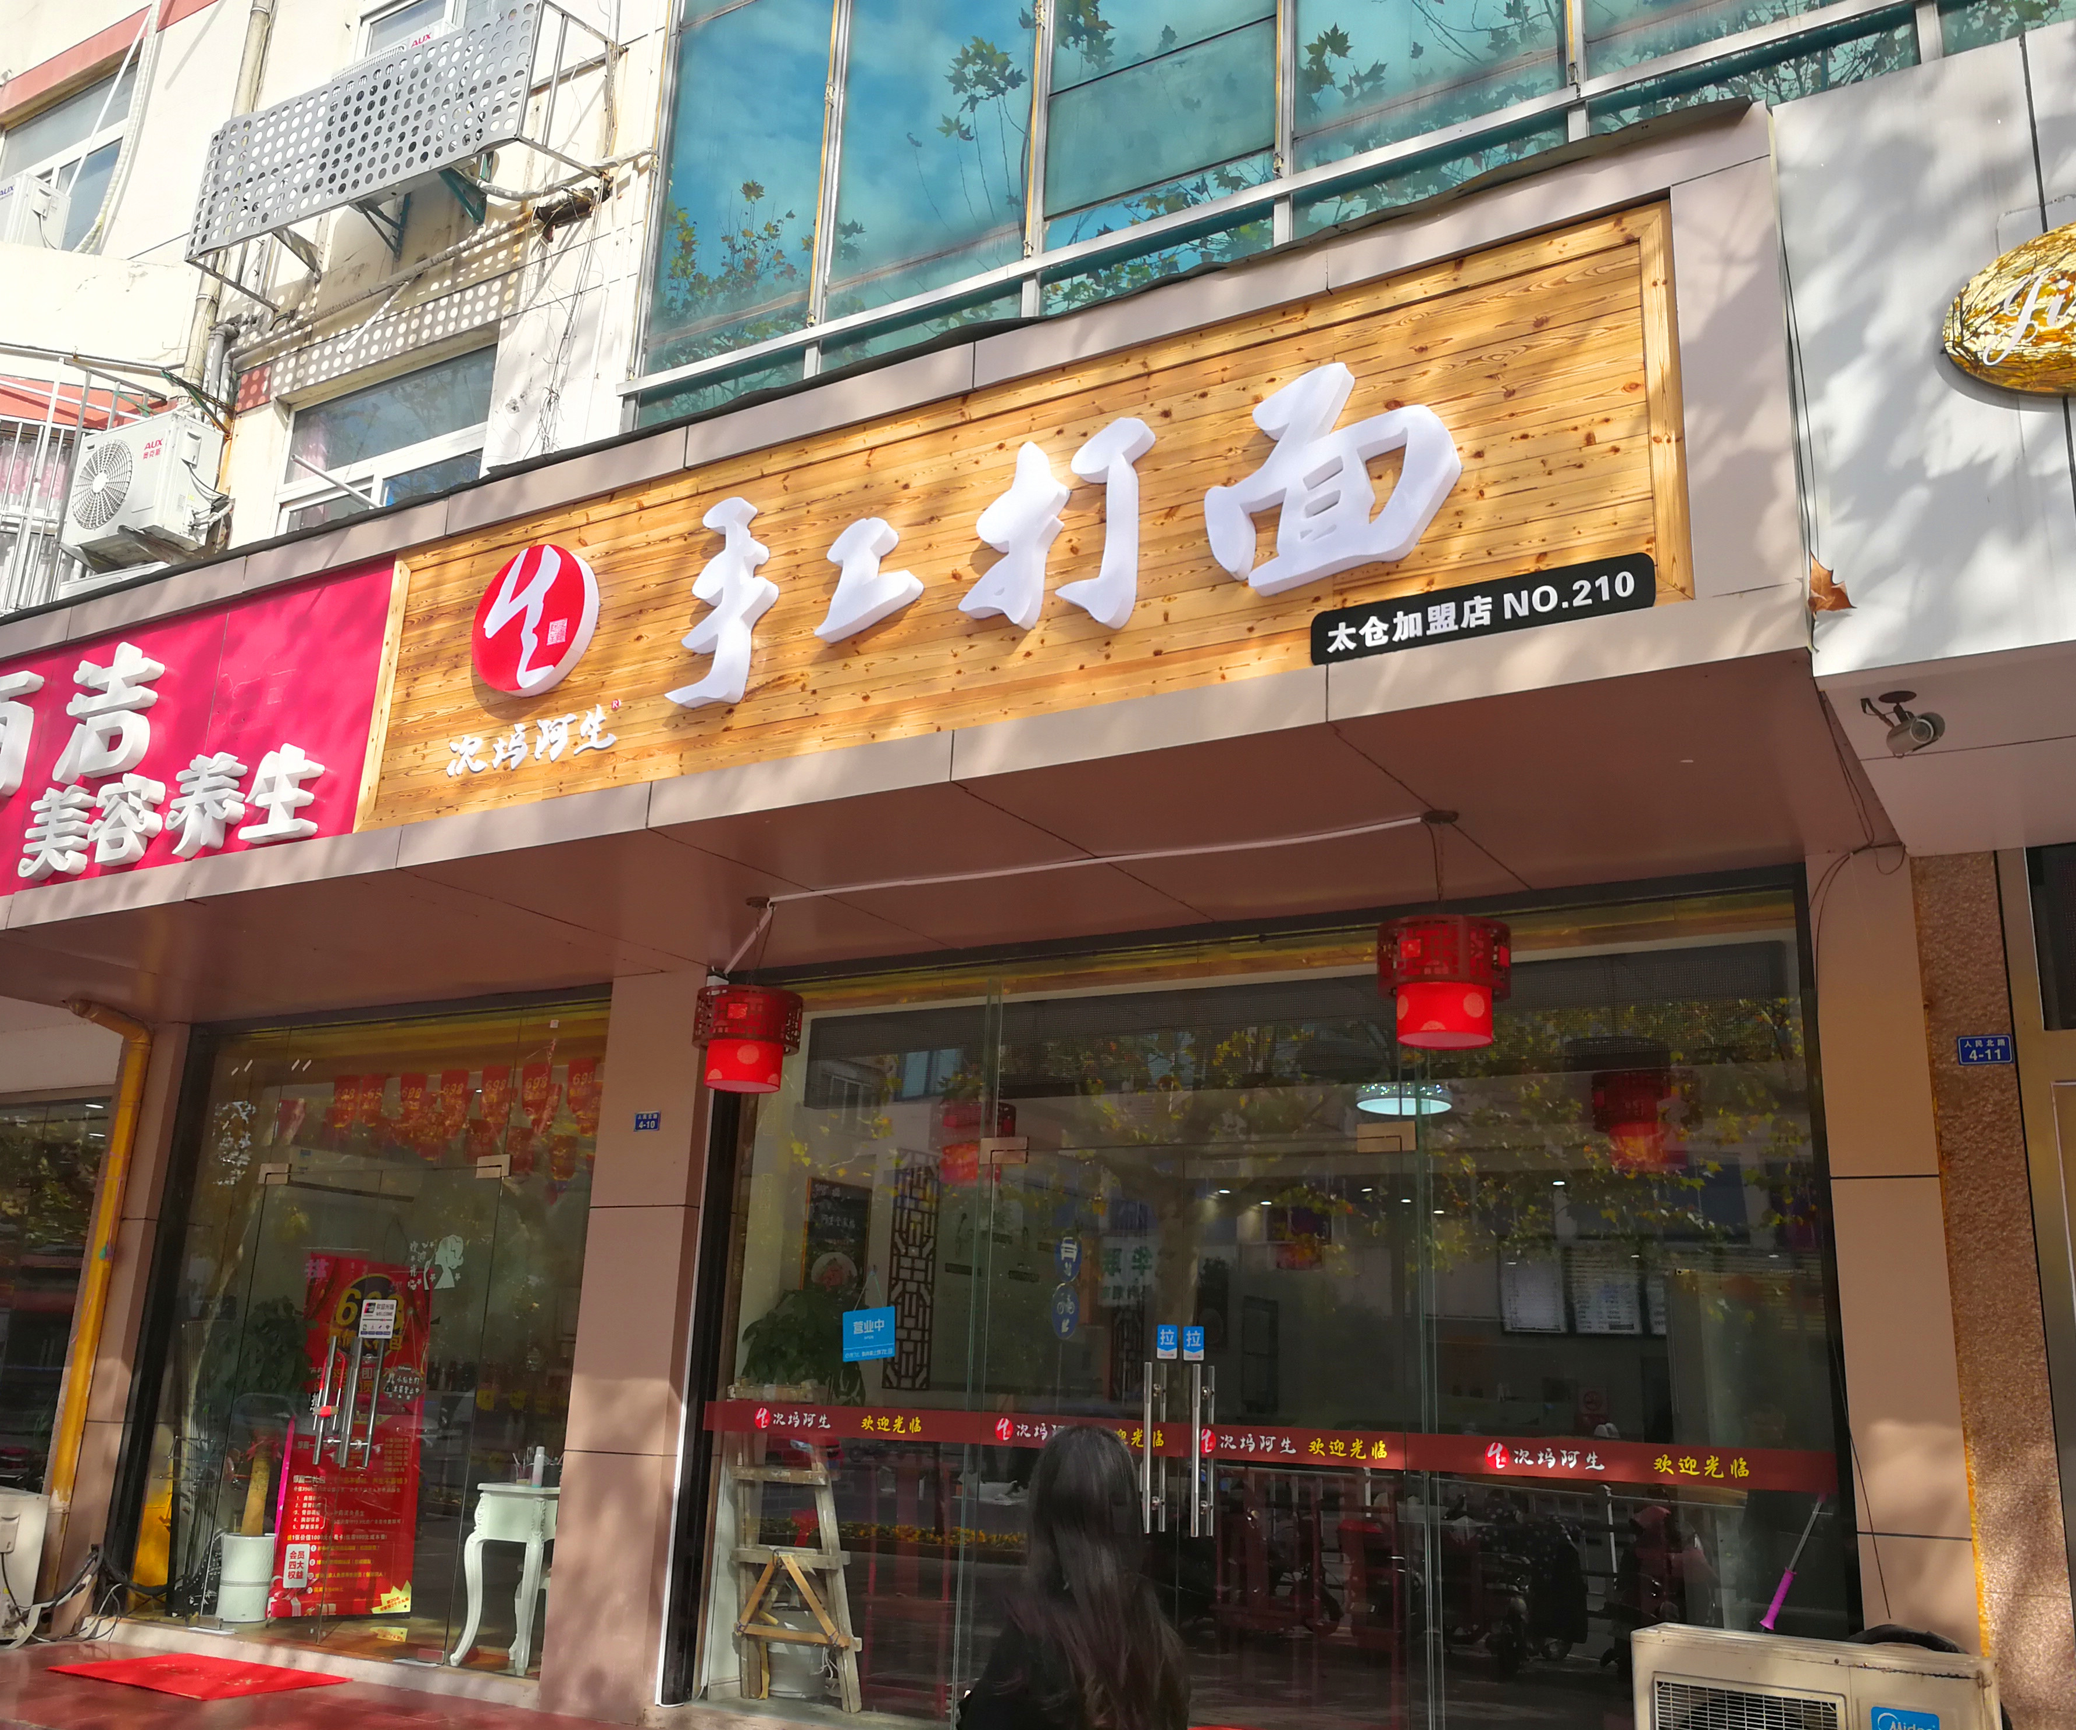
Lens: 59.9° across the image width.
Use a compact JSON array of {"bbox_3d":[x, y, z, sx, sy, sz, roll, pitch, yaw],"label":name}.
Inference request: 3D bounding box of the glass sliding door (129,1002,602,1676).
[{"bbox_3d":[-3.256,2.148,8.661,2.950,2.960,0.100,-7,-18,30],"label":"glass sliding door"}]

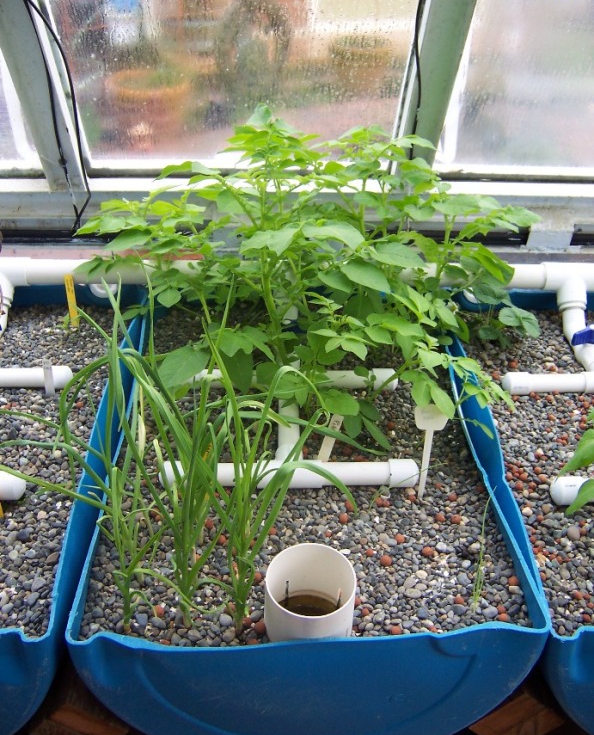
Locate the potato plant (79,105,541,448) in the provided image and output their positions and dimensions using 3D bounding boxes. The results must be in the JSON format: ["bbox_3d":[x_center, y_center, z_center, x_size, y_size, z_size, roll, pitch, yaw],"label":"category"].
[{"bbox_3d":[0.020,-0.196,1.214,0.710,0.470,0.490,0,37,0],"label":"potato plant"}]

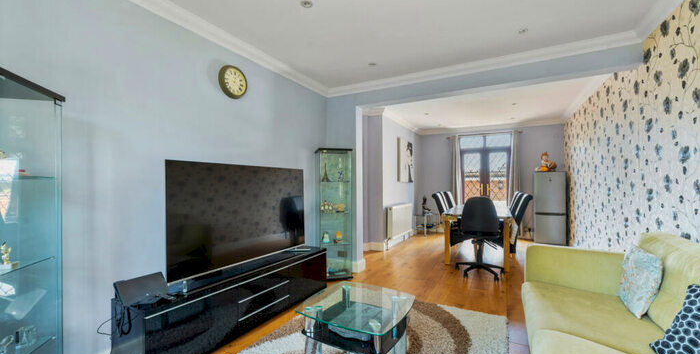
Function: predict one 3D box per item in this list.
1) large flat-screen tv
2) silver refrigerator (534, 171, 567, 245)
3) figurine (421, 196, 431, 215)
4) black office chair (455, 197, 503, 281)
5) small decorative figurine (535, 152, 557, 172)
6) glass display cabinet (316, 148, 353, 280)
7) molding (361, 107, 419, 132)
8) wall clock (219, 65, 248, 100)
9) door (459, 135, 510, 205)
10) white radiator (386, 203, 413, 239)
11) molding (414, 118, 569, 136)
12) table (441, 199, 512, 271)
[{"bbox_3d":[-0.918,0.326,2.517,0.080,0.840,1.425,-1,-2,32],"label":"large flat-screen tv"},{"bbox_3d":[3.908,0.644,5.342,0.475,1.465,0.530,0,-2,30],"label":"silver refrigerator"},{"bbox_3d":[1.819,0.687,6.564,0.220,0.470,0.170,0,-2,15],"label":"figurine"},{"bbox_3d":[1.772,0.804,3.721,0.590,1.030,0.600,0,-2,30],"label":"black office chair"},{"bbox_3d":[4.013,-0.313,5.564,0.230,0.410,0.370,2,-2,-44],"label":"small decorative figurine"},{"bbox_3d":[-0.218,0.472,3.584,0.430,1.630,0.370,1,-1,-15],"label":"glass display cabinet"},{"bbox_3d":[1.048,-1.176,6.018,0.380,0.130,2.400,-1,-2,29],"label":"molding"},{"bbox_3d":[-1.095,-0.891,2.572,0.060,0.300,0.300,-1,-2,29],"label":"wall clock"},{"bbox_3d":[3.085,0.208,6.237,1.100,2.370,0.100,0,-2,30],"label":"door"},{"bbox_3d":[1.044,0.881,5.595,0.100,0.575,1.200,0,-2,30],"label":"white radiator"},{"bbox_3d":[3.039,-1.164,6.236,3.000,0.130,0.110,-1,-2,29],"label":"molding"},{"bbox_3d":[2.177,0.943,4.555,0.900,0.750,1.720,-1,-2,29],"label":"table"}]

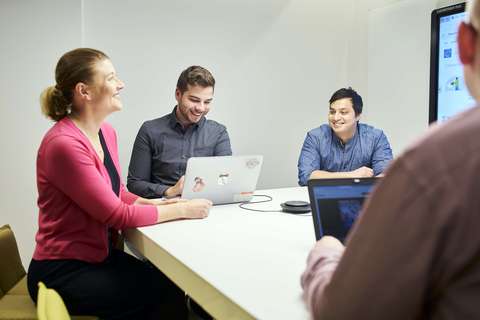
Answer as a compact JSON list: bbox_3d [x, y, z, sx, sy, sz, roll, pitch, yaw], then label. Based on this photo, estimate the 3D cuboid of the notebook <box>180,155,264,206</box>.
[{"bbox_3d":[-0.128,0.083,2.048,0.337,0.221,0.330,-1,4,-27],"label":"notebook"}]

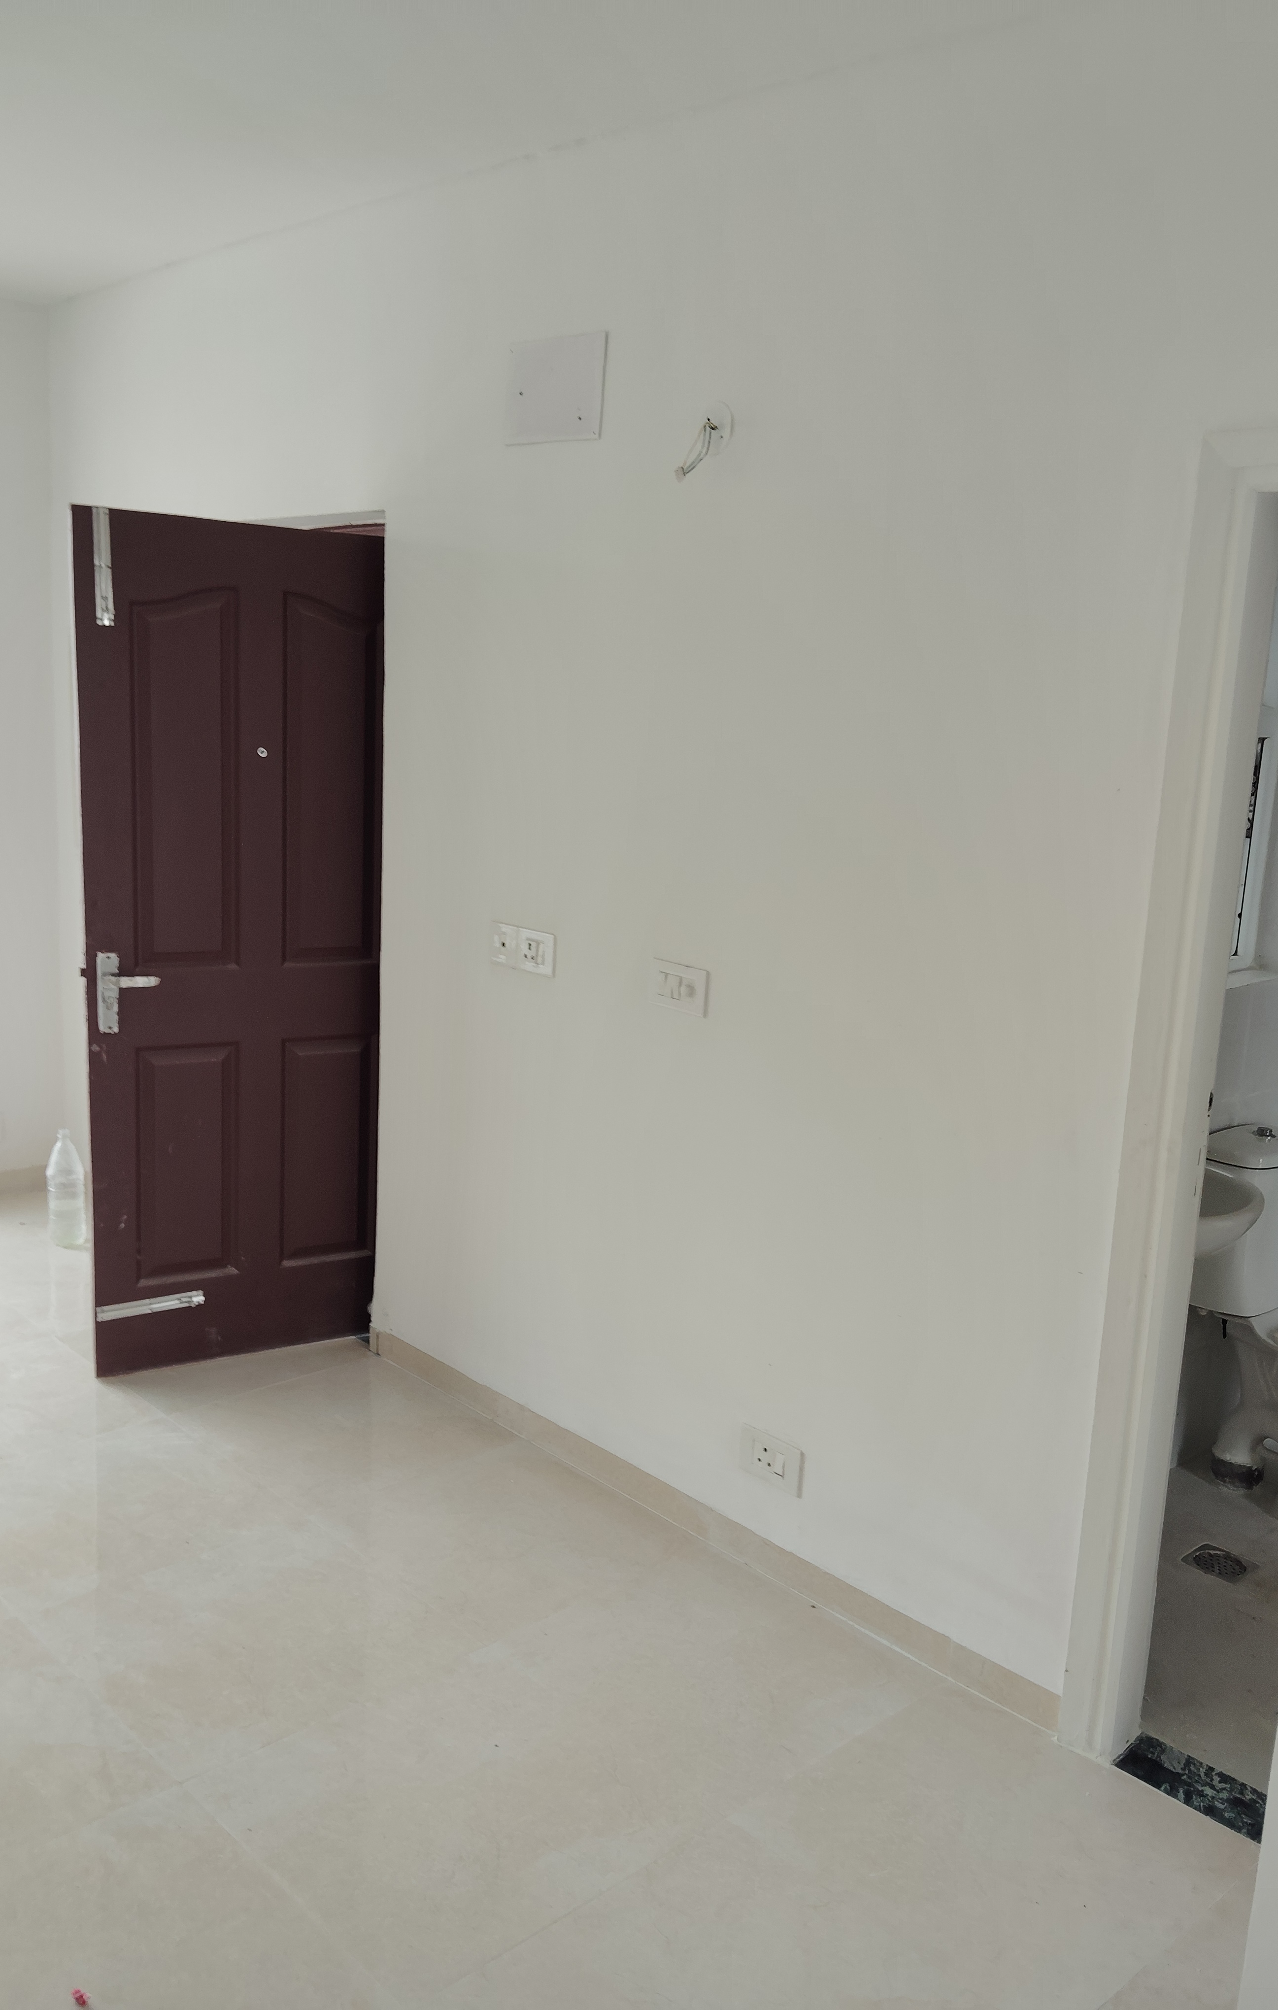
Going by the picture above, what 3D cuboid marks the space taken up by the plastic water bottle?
[{"bbox_3d":[-1.703,0.544,4.843,0.107,0.351,0.107,-9,16,-43],"label":"plastic water bottle"}]

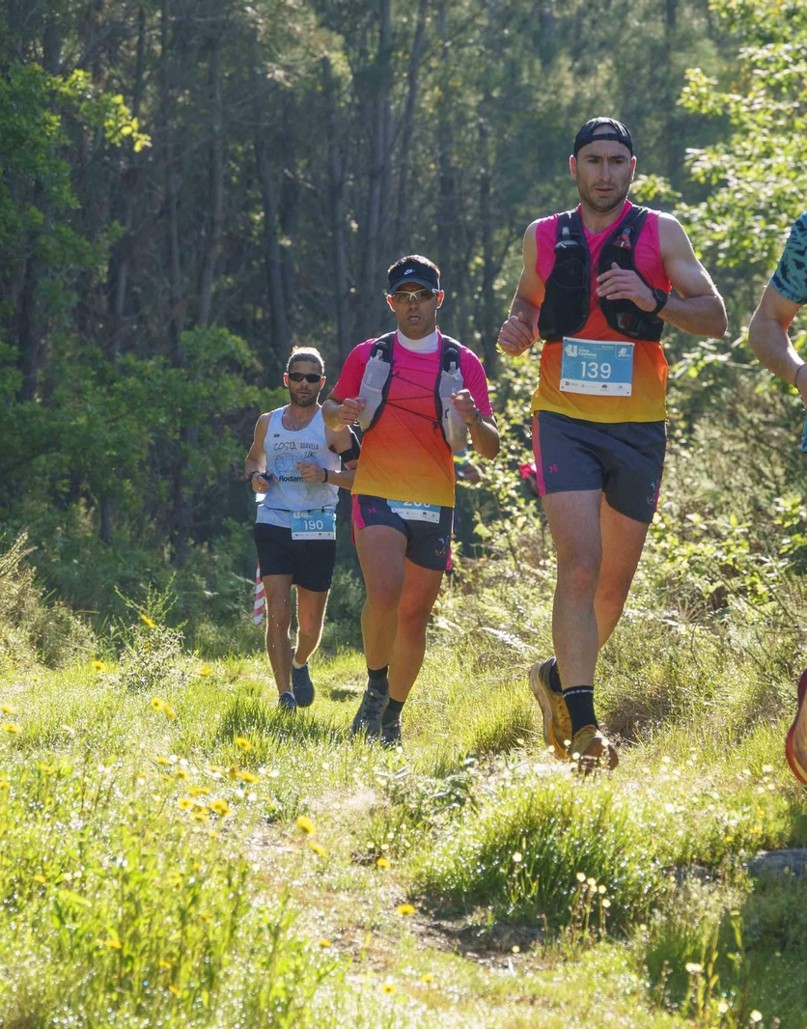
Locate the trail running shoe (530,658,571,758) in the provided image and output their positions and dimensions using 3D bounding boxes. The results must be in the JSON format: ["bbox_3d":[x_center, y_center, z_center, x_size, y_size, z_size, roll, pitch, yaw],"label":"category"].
[{"bbox_3d":[0.454,0.557,18.000,0.105,0.295,0.115,0,-25,-38],"label":"trail running shoe"}]

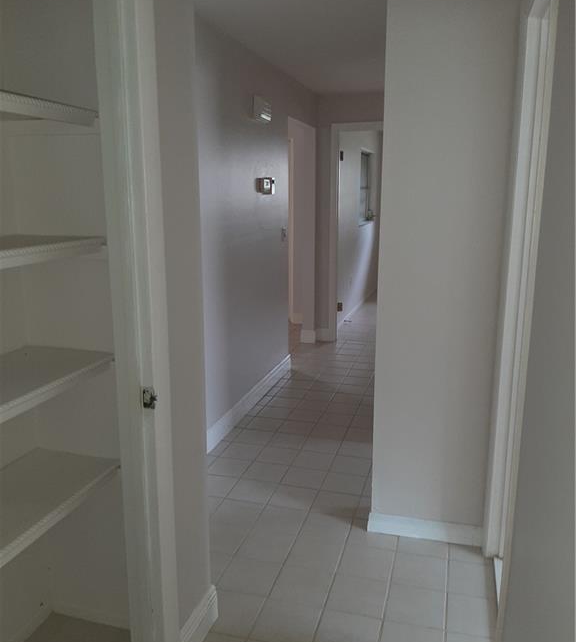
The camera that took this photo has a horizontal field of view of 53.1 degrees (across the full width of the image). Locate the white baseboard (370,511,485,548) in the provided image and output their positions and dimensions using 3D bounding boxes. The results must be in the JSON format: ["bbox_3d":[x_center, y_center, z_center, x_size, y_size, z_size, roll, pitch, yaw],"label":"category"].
[{"bbox_3d":[0.584,0.891,2.477,0.478,0.096,0.015,3,12,16],"label":"white baseboard"}]

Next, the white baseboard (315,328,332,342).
[{"bbox_3d":[0.367,0.145,5.921,0.157,0.134,0.015,3,12,16],"label":"white baseboard"}]

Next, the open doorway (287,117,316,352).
[{"bbox_3d":[0.077,-0.692,5.200,0.130,2.070,0.960,3,12,16],"label":"open doorway"}]

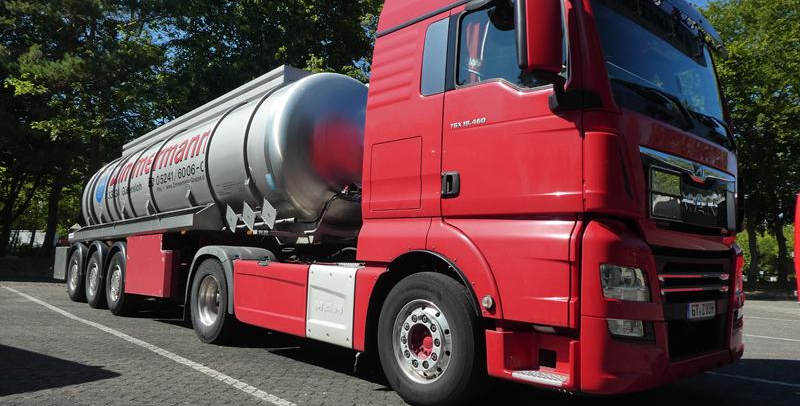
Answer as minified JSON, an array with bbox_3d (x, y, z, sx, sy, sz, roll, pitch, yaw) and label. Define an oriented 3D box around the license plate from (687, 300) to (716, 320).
[{"bbox_3d":[2.066,0.730,3.785,0.520,0.110,0.020,8,-8,-43],"label":"license plate"}]

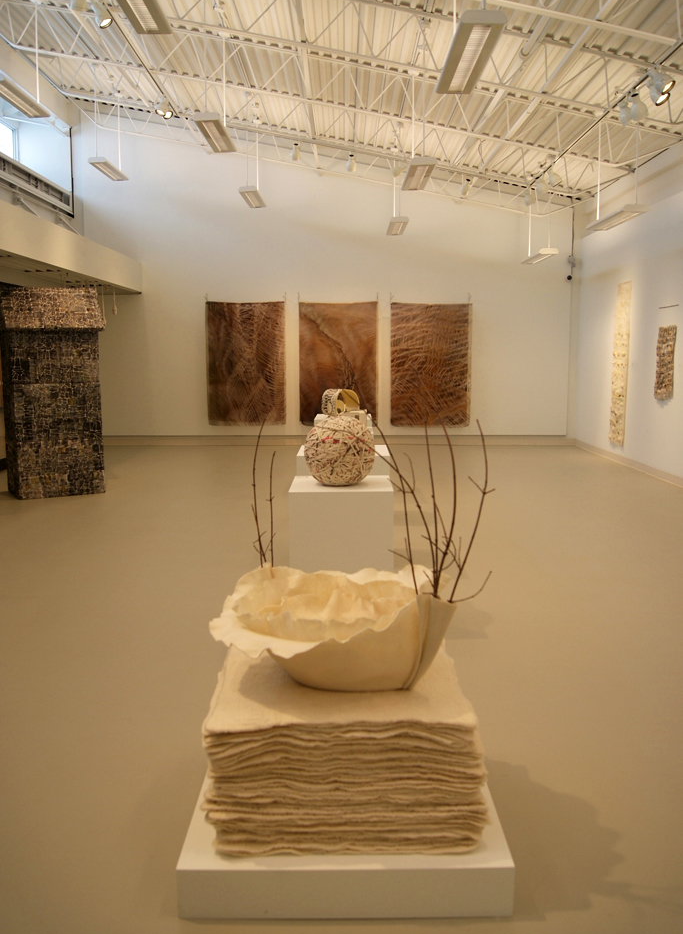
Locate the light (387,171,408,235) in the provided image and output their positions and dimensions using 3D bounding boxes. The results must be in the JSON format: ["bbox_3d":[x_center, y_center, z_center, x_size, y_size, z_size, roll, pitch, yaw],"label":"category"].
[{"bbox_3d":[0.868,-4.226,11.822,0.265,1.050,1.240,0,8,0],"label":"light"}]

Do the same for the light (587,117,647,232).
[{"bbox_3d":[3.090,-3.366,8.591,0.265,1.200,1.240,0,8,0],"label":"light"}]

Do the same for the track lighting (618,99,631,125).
[{"bbox_3d":[2.591,-3.254,7.031,0.115,0.230,0.150,5,9,30],"label":"track lighting"}]

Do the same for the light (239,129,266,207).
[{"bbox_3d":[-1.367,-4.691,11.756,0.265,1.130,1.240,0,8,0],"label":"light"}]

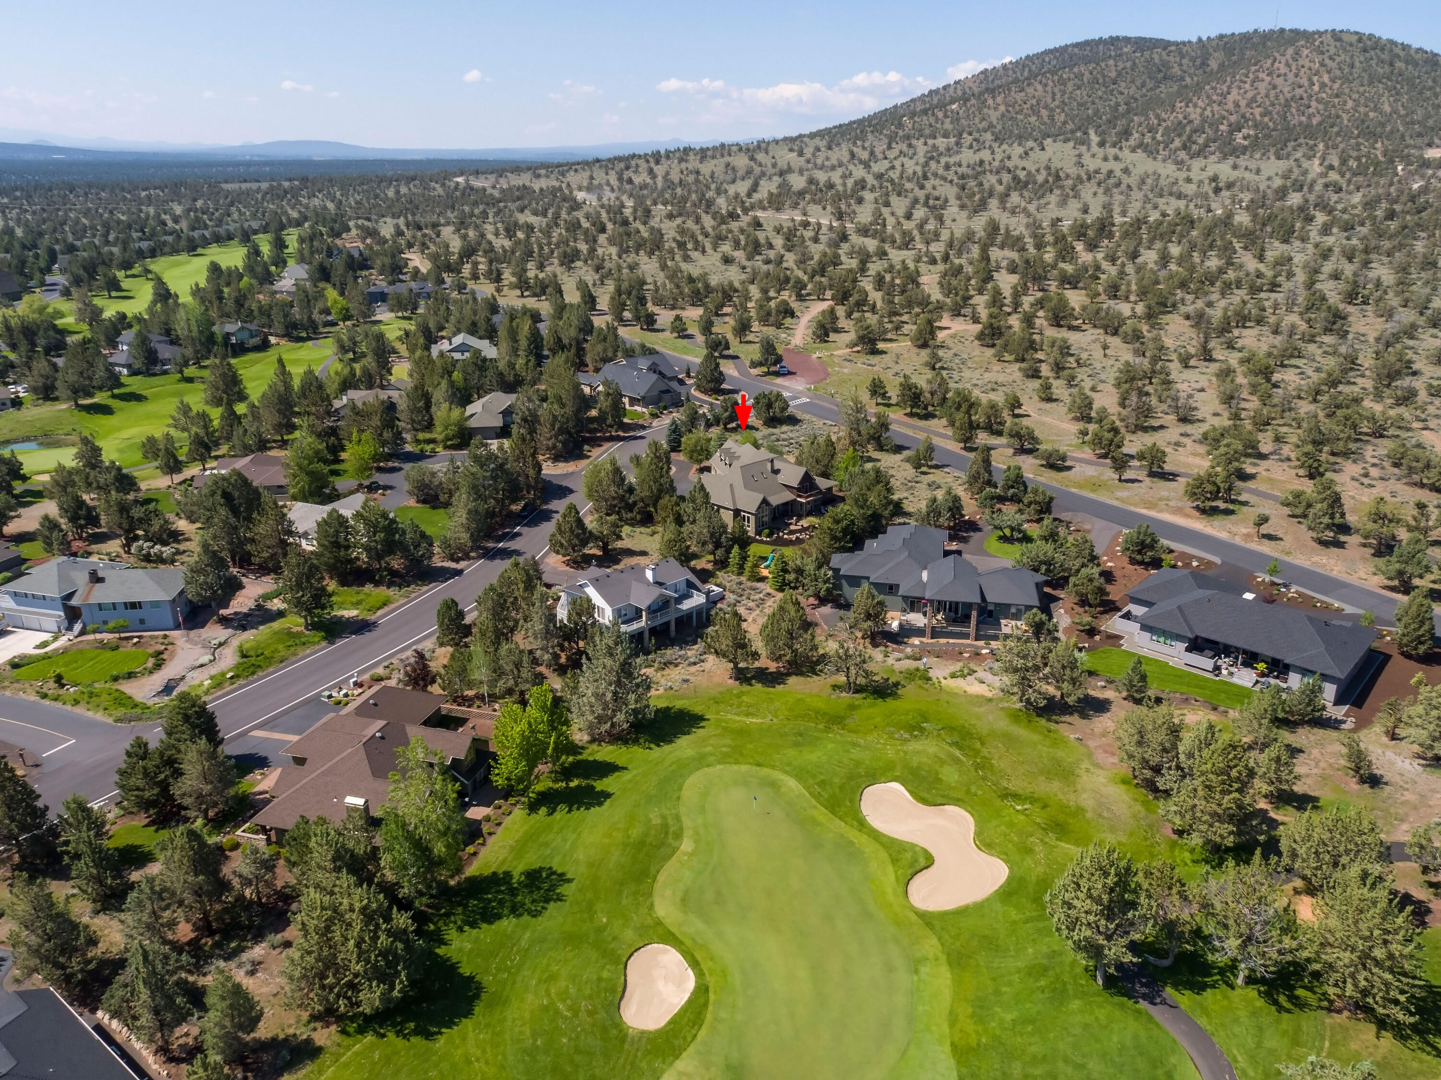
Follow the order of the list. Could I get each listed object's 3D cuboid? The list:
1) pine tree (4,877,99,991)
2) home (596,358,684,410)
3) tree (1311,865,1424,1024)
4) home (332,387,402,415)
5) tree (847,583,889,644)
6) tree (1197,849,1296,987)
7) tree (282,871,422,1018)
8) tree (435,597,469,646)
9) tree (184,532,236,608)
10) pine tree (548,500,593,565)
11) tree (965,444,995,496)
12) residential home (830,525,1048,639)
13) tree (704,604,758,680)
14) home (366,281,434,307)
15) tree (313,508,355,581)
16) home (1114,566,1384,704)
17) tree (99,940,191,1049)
[{"bbox_3d":[-51.430,29.470,75.860,6.500,9.850,6.500,0,21,0],"label":"pine tree"},{"bbox_3d":[-18.880,-42.430,261.820,26.460,7.350,25.970,-20,29,-41],"label":"home"},{"bbox_3d":[47.430,29.300,72.510,7.850,12.600,7.850,0,21,0],"label":"tree"},{"bbox_3d":[-86.220,-34.110,243.670,17.000,6.000,14.000,0,21,0],"label":"home"},{"bbox_3d":[19.320,9.520,130.400,5.130,7.630,5.130,0,21,0],"label":"tree"},{"bbox_3d":[38.103,27.500,72.621,6.987,12.416,6.987,0,22,0],"label":"tree"},{"bbox_3d":[-27.910,30.710,75.800,10.250,11.560,10.250,0,21,0],"label":"tree"},{"bbox_3d":[-35.046,10.443,130.094,4.047,6.841,4.047,0,22,0],"label":"tree"},{"bbox_3d":[-69.150,4.890,135.120,6.400,12.440,6.400,0,21,0],"label":"tree"},{"bbox_3d":[-23.414,-1.628,156.778,6.503,9.653,6.503,0,22,0],"label":"pine tree"},{"bbox_3d":[47.950,-12.850,184.430,5.610,9.560,5.610,0,21,0],"label":"tree"},{"bbox_3d":[31.020,4.980,142.300,29.400,7.840,25.680,4,22,9],"label":"residential home"},{"bbox_3d":[1.710,12.330,119.530,6.330,9.950,6.330,0,21,0],"label":"tree"},{"bbox_3d":[-132.035,-102.704,413.770,26.200,6.500,14.500,-4,22,-11],"label":"home"},{"bbox_3d":[-58.870,0.570,152.320,6.160,10.730,6.160,0,21,0],"label":"tree"},{"bbox_3d":[66.290,10.301,126.569,26.500,5.700,19.600,18,28,38],"label":"home"},{"bbox_3d":[-39.530,31.840,69.520,5.640,10.040,5.640,0,21,0],"label":"tree"}]

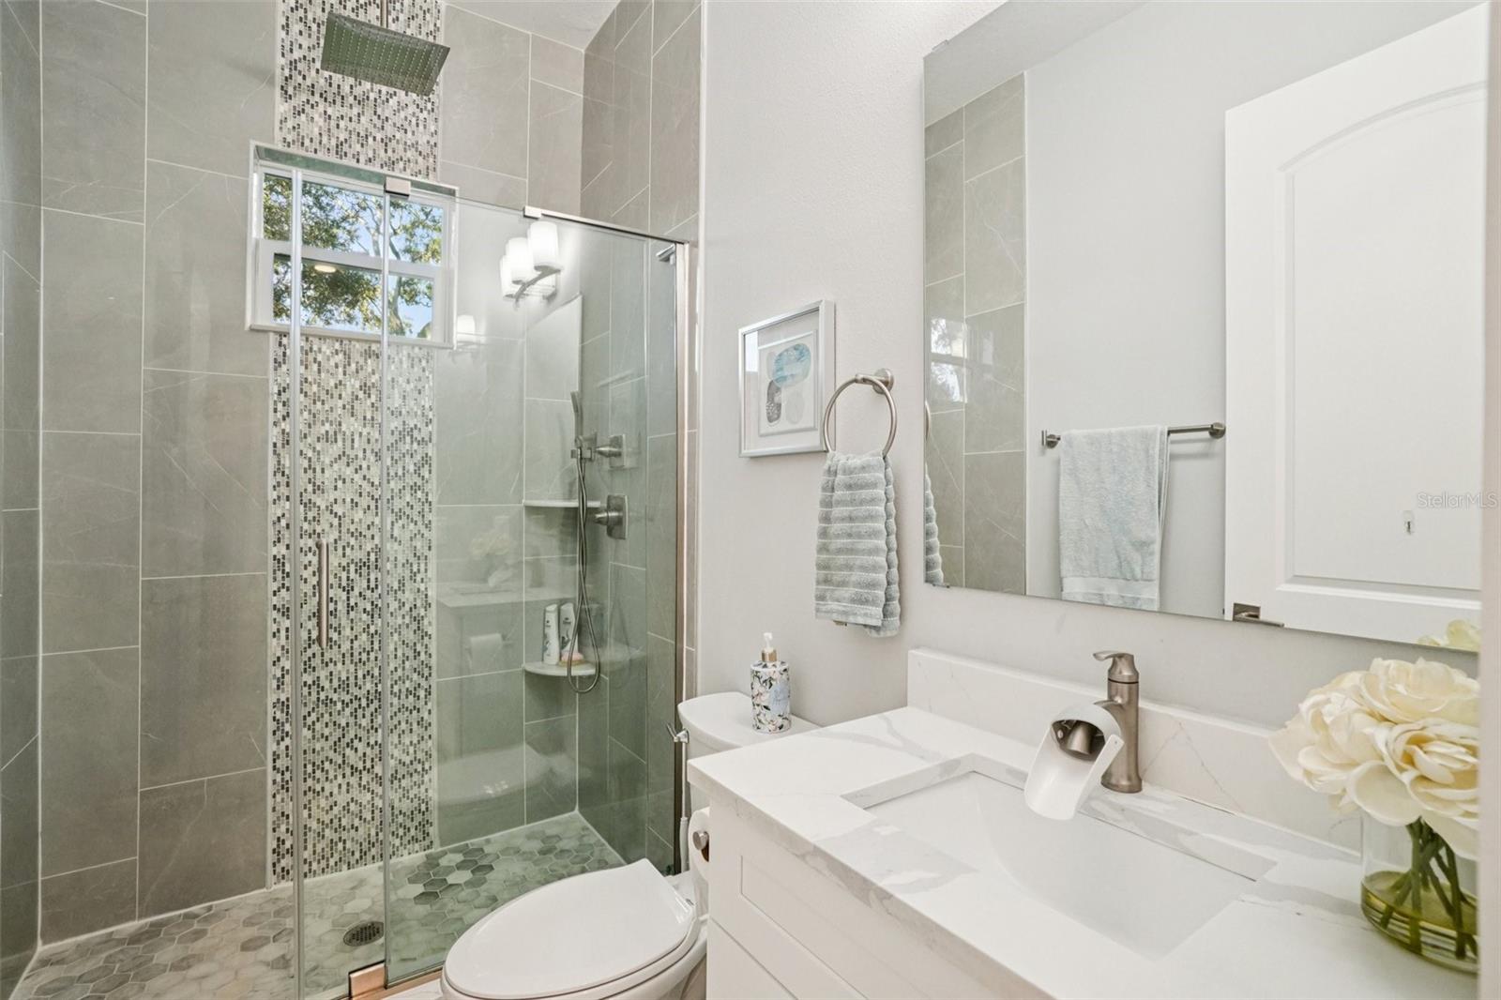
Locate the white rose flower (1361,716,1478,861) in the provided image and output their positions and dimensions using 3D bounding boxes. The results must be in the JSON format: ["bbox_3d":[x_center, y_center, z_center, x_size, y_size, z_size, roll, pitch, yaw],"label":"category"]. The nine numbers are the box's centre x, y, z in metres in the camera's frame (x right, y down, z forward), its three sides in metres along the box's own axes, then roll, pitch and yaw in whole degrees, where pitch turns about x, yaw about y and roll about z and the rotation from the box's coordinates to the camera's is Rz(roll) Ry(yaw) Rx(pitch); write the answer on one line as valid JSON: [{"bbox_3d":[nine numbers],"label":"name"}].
[{"bbox_3d":[0.578,0.238,0.513,0.105,0.112,0.112,0,0,-42],"label":"white rose flower"}]

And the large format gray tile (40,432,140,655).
[{"bbox_3d":[-1.851,0.118,1.763,0.197,0.607,0.011,0,0,-31],"label":"large format gray tile"}]

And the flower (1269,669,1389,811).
[{"bbox_3d":[0.552,0.226,0.592,0.095,0.112,0.095,1,0,-37],"label":"flower"}]

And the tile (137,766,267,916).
[{"bbox_3d":[-1.643,1.028,1.886,0.290,0.374,0.011,0,0,-31],"label":"tile"}]

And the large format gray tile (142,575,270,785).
[{"bbox_3d":[-1.641,0.535,1.888,0.290,0.607,0.011,0,0,-31],"label":"large format gray tile"}]

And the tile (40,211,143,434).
[{"bbox_3d":[-1.849,-0.492,1.766,0.197,0.607,0.011,0,0,-31],"label":"tile"}]

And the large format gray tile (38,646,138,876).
[{"bbox_3d":[-1.853,0.728,1.760,0.197,0.607,0.011,0,0,-31],"label":"large format gray tile"}]

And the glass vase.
[{"bbox_3d":[0.603,0.331,0.549,0.092,0.112,0.092,0,0,-38],"label":"glass vase"}]

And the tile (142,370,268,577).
[{"bbox_3d":[-1.635,-0.076,1.887,0.295,0.610,0.010,1,0,-30],"label":"tile"}]

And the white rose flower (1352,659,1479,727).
[{"bbox_3d":[0.596,0.176,0.548,0.095,0.075,0.100,1,0,-37],"label":"white rose flower"}]

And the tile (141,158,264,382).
[{"bbox_3d":[-1.631,-0.686,1.891,0.295,0.610,0.010,1,0,-30],"label":"tile"}]

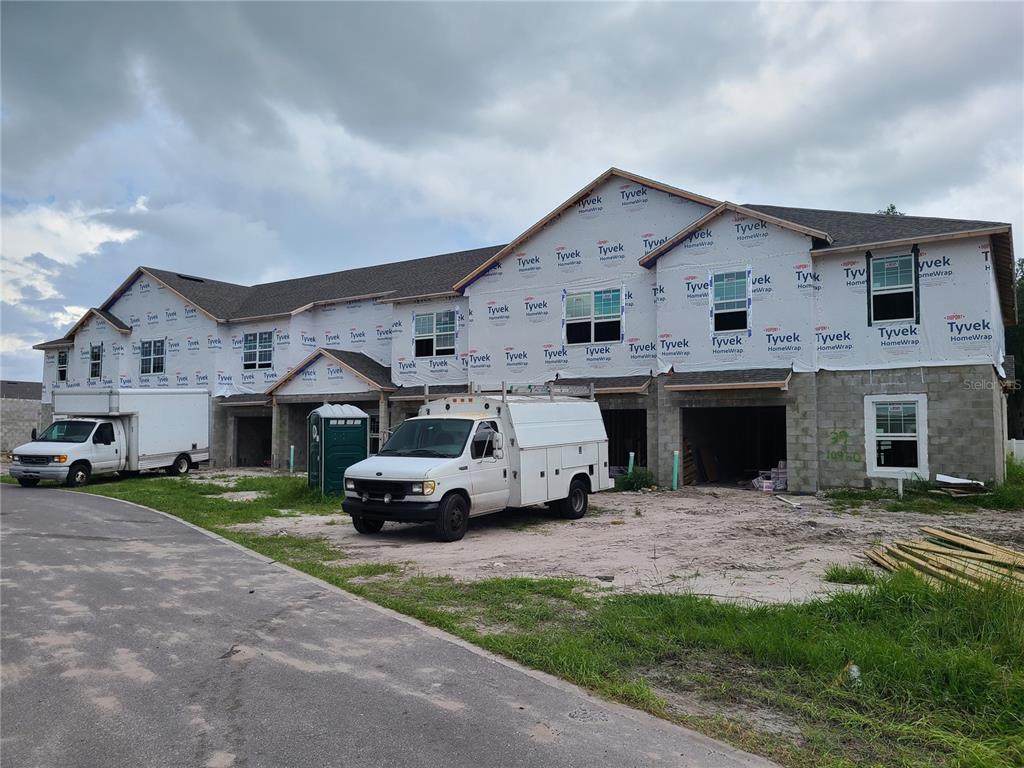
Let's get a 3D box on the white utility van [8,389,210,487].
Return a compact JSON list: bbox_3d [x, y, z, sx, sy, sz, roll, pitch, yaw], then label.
[{"bbox_3d":[-13.046,1.622,25.329,2.440,2.920,6.160,-1,-1,18],"label":"white utility van"}]

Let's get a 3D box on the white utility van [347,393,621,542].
[{"bbox_3d":[-0.491,1.339,14.281,2.360,2.360,5.730,-2,-2,35],"label":"white utility van"}]

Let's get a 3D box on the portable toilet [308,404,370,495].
[{"bbox_3d":[-4.442,1.698,19.792,1.200,2.300,1.120,1,-3,-32],"label":"portable toilet"}]

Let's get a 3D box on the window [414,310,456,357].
[{"bbox_3d":[-2.753,-1.788,27.529,1.943,1.602,0.120,-2,-3,35],"label":"window"}]

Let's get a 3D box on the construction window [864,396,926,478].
[{"bbox_3d":[9.108,1.244,18.222,1.277,1.970,0.130,-2,-3,35],"label":"construction window"}]

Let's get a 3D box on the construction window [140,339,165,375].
[{"bbox_3d":[-17.055,-1.265,36.480,2.005,1.610,0.120,-2,-3,35],"label":"construction window"}]

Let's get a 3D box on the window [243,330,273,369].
[{"bbox_3d":[-10.982,-1.424,33.201,1.911,1.575,0.120,-2,-3,35],"label":"window"}]

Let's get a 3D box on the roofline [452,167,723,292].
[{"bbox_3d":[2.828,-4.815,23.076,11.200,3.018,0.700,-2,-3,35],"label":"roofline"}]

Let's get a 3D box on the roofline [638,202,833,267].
[{"bbox_3d":[5.817,-3.967,20.242,5.061,1.431,0.700,-2,-3,35],"label":"roofline"}]

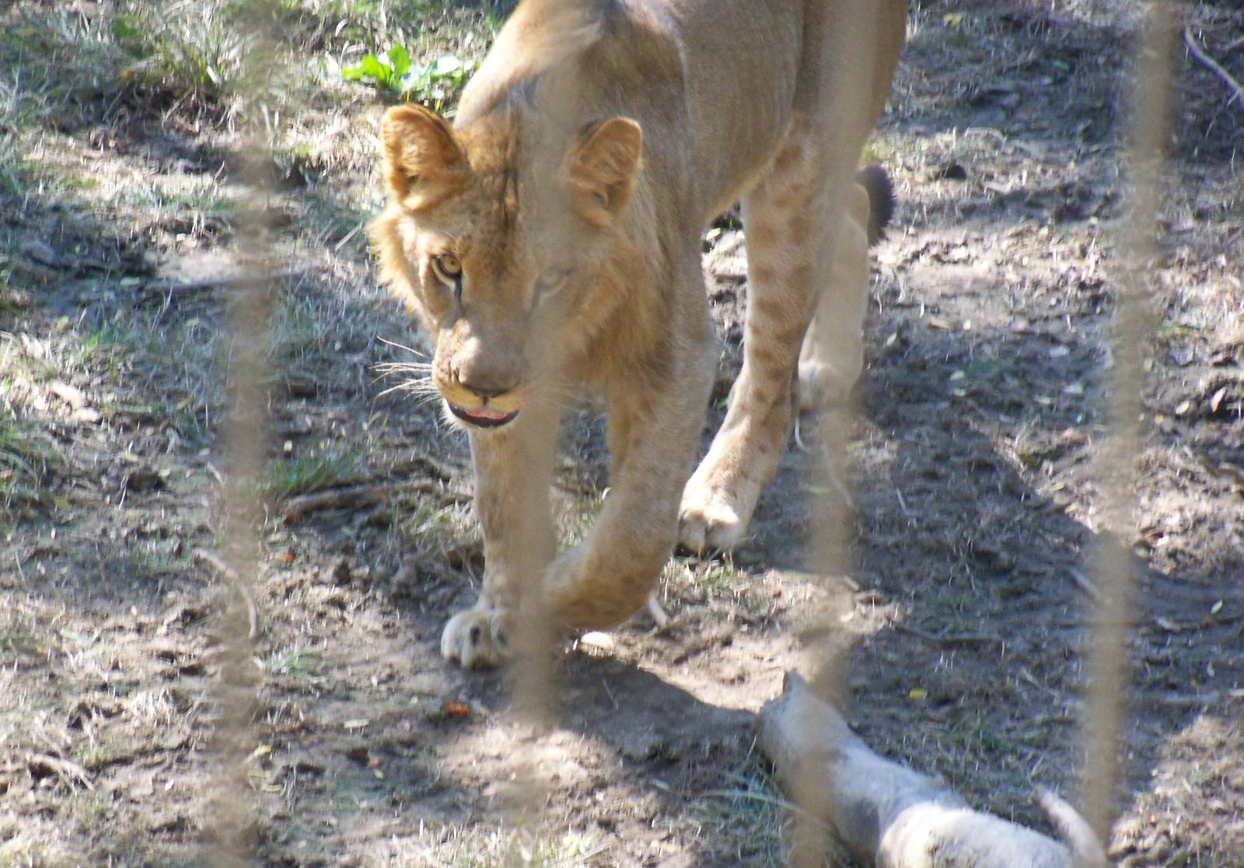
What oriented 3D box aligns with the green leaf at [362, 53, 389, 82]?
[{"bbox_3d":[-0.334,-0.495,12.000,0.039,0.033,0.027,0,19,0],"label":"green leaf"}]

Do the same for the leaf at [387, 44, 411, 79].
[{"bbox_3d":[-0.301,-0.503,12.000,0.034,0.045,0.020,0,19,0],"label":"leaf"}]

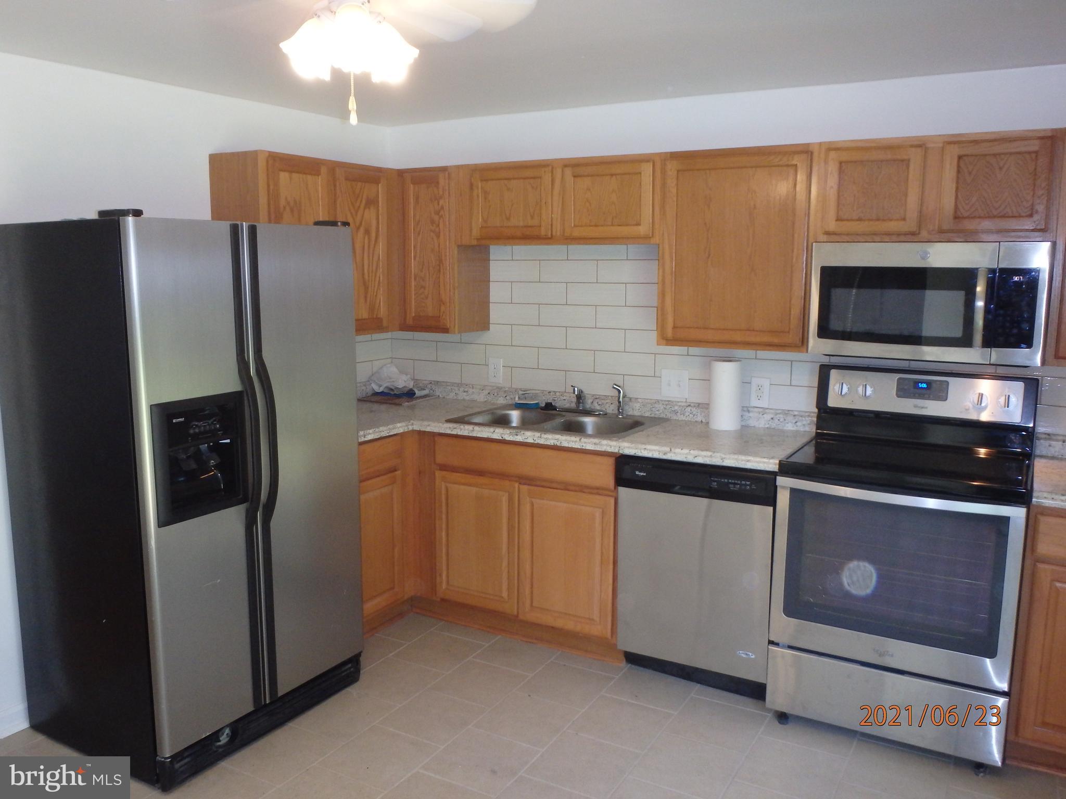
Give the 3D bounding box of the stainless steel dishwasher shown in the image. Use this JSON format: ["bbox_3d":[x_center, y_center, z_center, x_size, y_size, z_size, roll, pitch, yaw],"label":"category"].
[{"bbox_3d":[0.745,0.652,3.527,0.604,0.885,0.610,5,10,29],"label":"stainless steel dishwasher"}]

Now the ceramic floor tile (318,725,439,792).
[{"bbox_3d":[-0.510,1.203,2.890,0.299,0.010,0.297,5,11,30],"label":"ceramic floor tile"}]

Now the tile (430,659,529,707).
[{"bbox_3d":[-0.207,1.123,3.408,0.298,0.010,0.297,5,10,30],"label":"tile"}]

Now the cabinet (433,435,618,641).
[{"bbox_3d":[0.100,0.525,3.896,0.897,0.812,0.625,5,11,30],"label":"cabinet"}]

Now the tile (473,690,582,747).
[{"bbox_3d":[-0.018,1.167,3.135,0.298,0.010,0.297,5,10,30],"label":"tile"}]

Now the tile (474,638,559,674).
[{"bbox_3d":[-0.057,1.080,3.658,0.299,0.010,0.297,5,11,30],"label":"tile"}]

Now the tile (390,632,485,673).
[{"bbox_3d":[-0.397,1.077,3.675,0.299,0.010,0.297,5,11,30],"label":"tile"}]

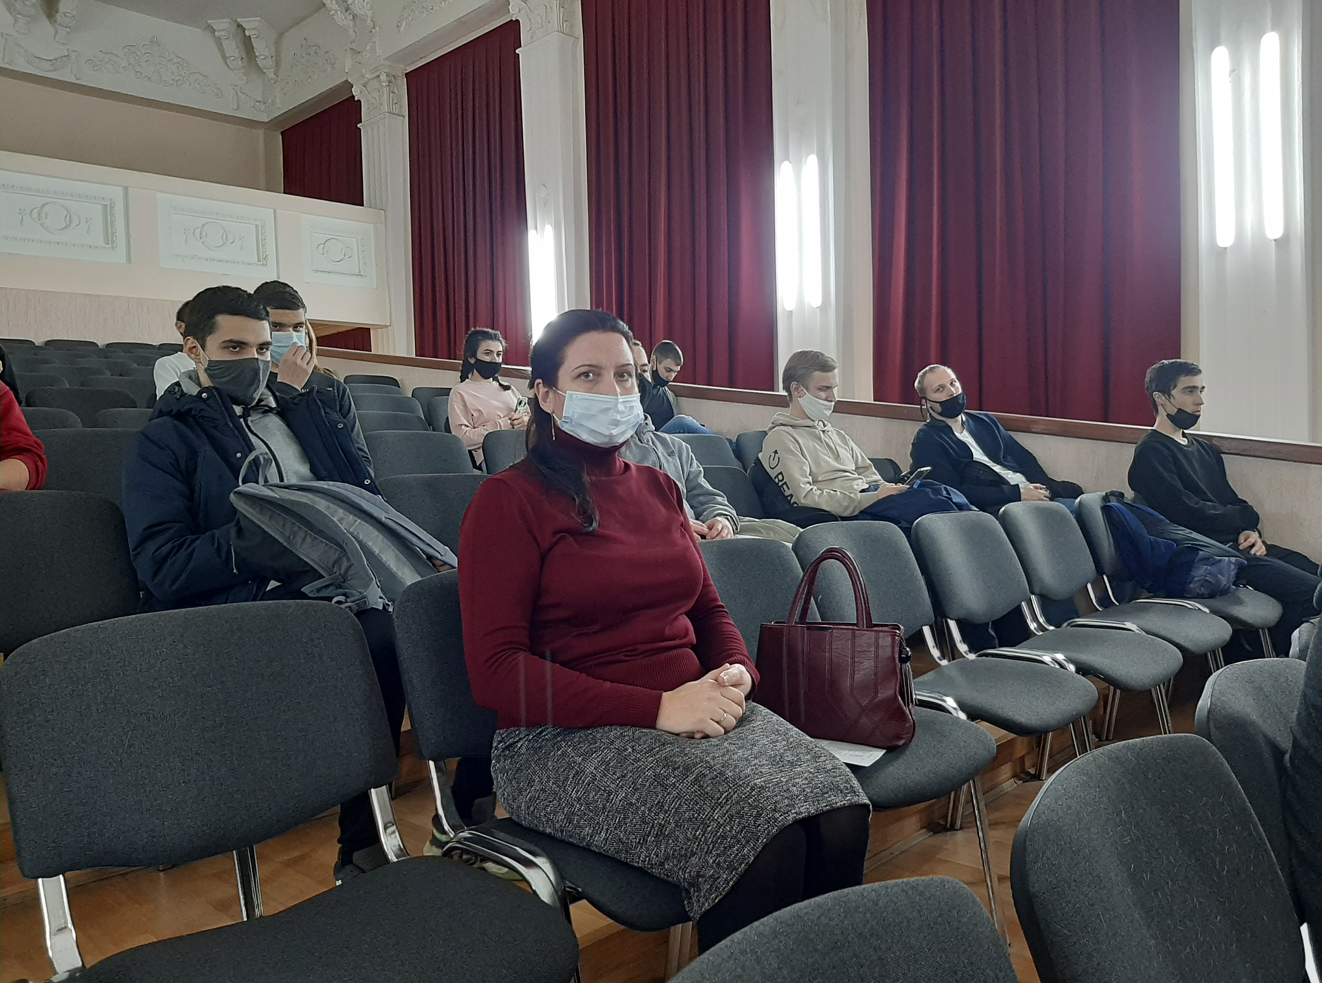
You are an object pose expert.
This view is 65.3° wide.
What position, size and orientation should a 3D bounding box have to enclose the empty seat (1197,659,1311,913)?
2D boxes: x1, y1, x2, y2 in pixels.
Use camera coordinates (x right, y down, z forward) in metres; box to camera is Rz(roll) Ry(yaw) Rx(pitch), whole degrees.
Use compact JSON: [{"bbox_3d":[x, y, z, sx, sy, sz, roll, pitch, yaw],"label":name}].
[{"bbox_3d":[1.112,0.673,1.468,0.561,0.820,0.535,1,3,44],"label":"empty seat"}]

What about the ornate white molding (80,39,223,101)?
[{"bbox_3d":[-6.605,-5.652,13.534,0.100,0.610,1.740,8,9,43],"label":"ornate white molding"}]

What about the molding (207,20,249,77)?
[{"bbox_3d":[-5.971,-6.092,14.300,0.320,0.570,0.700,-1,2,0],"label":"molding"}]

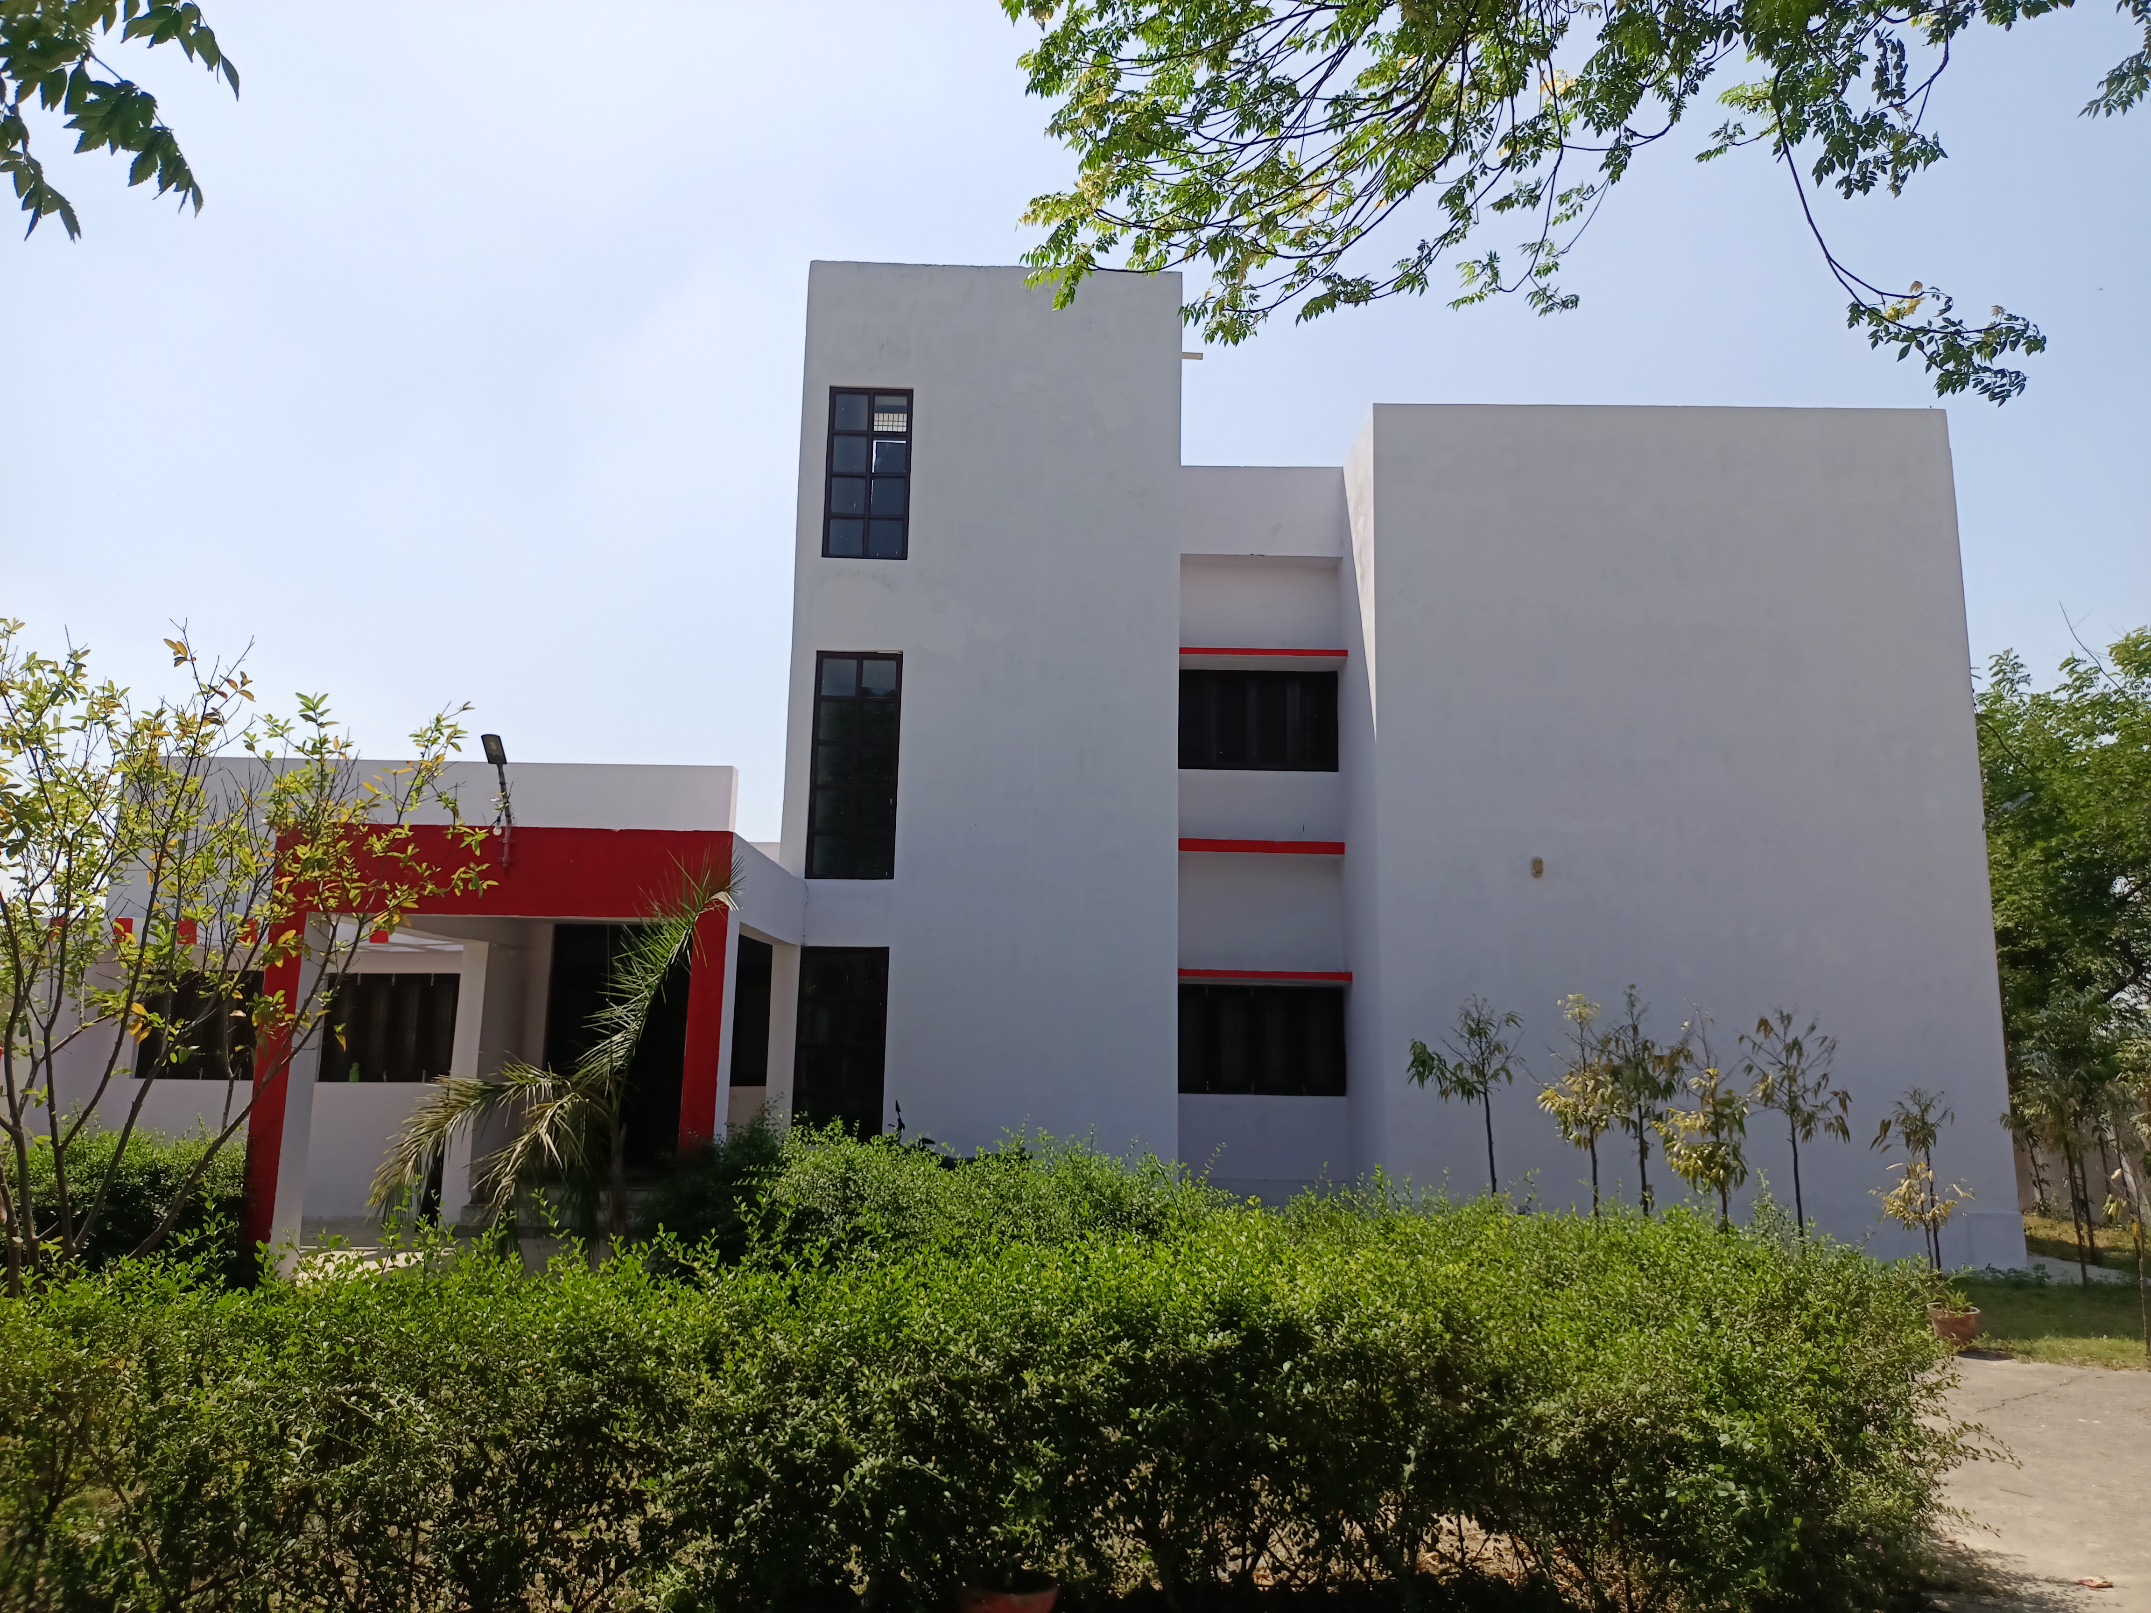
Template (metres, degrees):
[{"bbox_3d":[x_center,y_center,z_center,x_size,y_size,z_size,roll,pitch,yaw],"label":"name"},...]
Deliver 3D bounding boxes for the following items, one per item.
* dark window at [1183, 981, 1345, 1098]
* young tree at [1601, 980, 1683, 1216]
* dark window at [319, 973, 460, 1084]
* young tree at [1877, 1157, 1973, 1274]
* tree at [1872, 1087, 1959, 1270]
[{"bbox_3d":[1.961,2.512,16.703,1.935,1.171,0.120,1,-10,0],"label":"dark window"},{"bbox_3d":[5.102,2.884,13.876,0.753,2.530,0.753,1,-10,1],"label":"young tree"},{"bbox_3d":[-7.576,2.458,17.290,1.680,1.181,0.120,1,-10,1],"label":"dark window"},{"bbox_3d":[5.588,2.892,10.189,0.643,1.161,0.643,1,-10,0],"label":"young tree"},{"bbox_3d":[6.972,3.147,12.894,0.728,1.626,0.728,1,-10,0],"label":"tree"}]

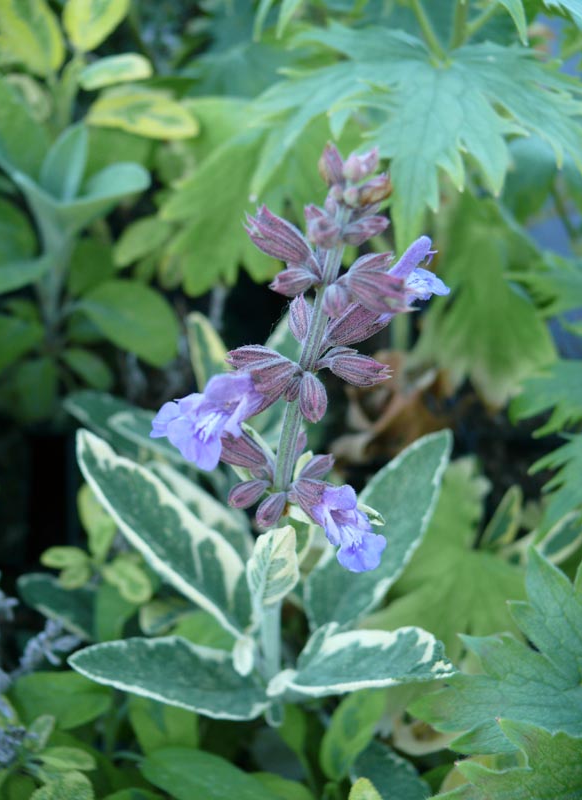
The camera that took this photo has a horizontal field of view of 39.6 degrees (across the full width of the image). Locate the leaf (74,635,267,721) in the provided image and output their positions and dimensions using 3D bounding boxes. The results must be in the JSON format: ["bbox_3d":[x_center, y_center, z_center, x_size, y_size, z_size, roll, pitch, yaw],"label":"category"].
[{"bbox_3d":[-0.039,0.089,0.259,0.063,0.010,0.023,11,43,-6],"label":"leaf"}]

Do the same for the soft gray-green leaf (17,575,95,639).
[{"bbox_3d":[-0.090,0.083,0.323,0.040,0.010,0.021,28,55,-7],"label":"soft gray-green leaf"}]

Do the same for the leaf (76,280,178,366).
[{"bbox_3d":[-0.084,-0.040,0.420,0.061,0.012,0.031,36,58,9],"label":"leaf"}]

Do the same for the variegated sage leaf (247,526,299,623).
[{"bbox_3d":[-0.005,0.052,0.245,0.015,0.032,0.010,14,18,7],"label":"variegated sage leaf"}]

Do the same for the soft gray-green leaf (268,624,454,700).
[{"bbox_3d":[0.022,0.085,0.260,0.060,0.013,0.023,-7,44,4],"label":"soft gray-green leaf"}]

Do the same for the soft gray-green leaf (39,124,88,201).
[{"bbox_3d":[-0.114,-0.119,0.407,0.023,0.037,0.012,3,8,-11],"label":"soft gray-green leaf"}]

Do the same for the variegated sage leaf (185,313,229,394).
[{"bbox_3d":[-0.033,-0.017,0.333,0.017,0.040,0.010,-18,8,-20],"label":"variegated sage leaf"}]

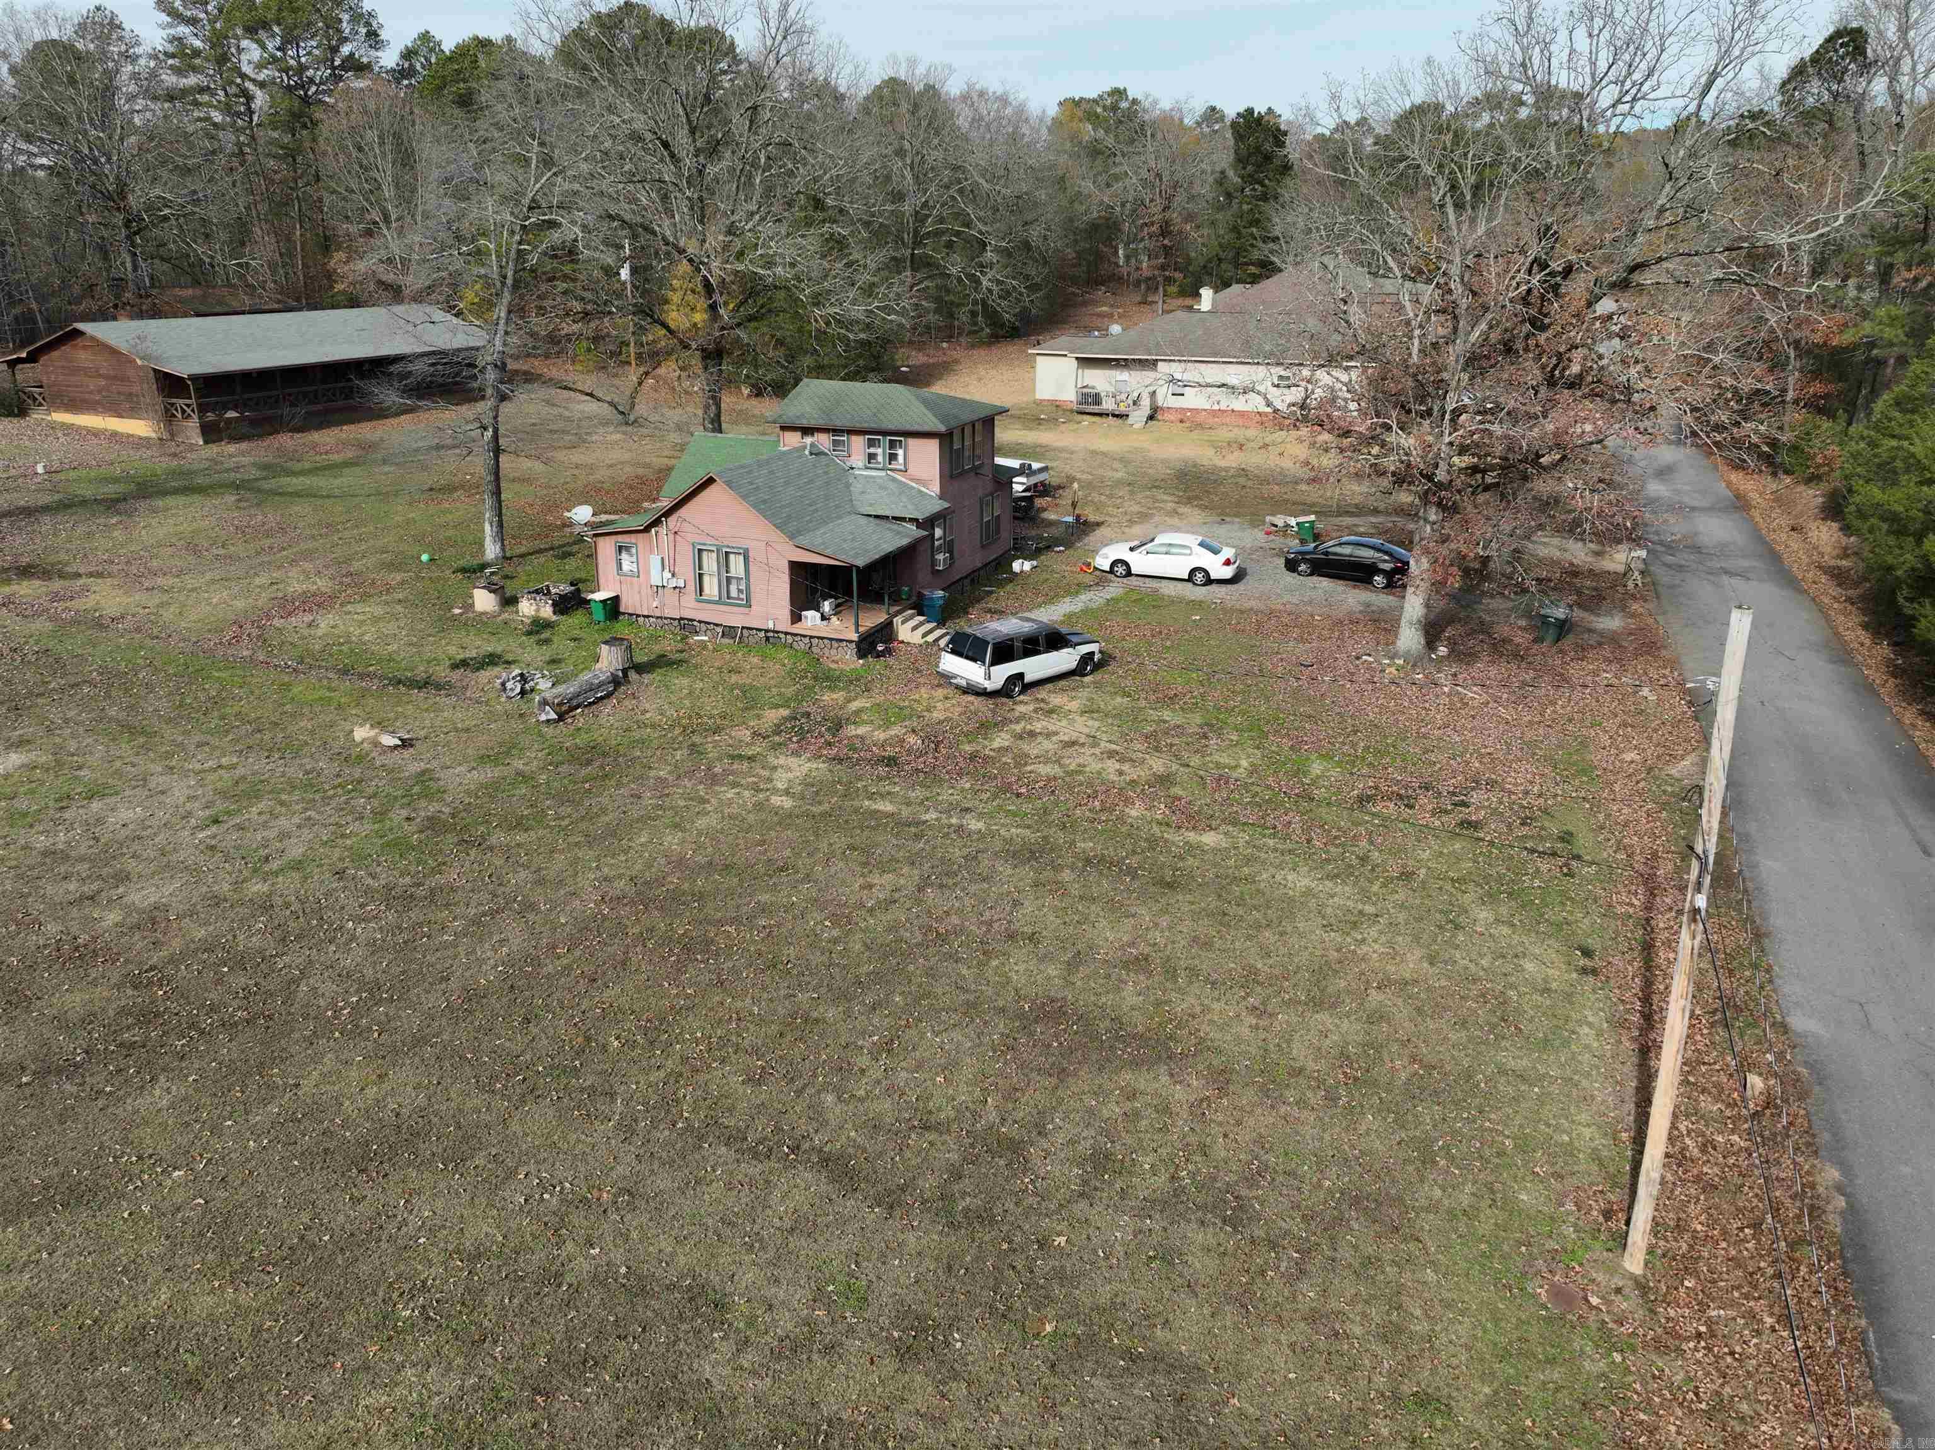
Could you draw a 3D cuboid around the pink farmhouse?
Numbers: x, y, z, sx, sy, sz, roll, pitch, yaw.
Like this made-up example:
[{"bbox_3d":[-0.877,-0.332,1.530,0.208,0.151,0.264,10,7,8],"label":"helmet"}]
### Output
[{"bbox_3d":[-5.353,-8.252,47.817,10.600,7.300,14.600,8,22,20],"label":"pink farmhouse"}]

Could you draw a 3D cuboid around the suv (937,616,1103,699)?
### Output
[{"bbox_3d":[1.697,-2.177,39.439,5.100,1.820,1.950,-18,27,-39],"label":"suv"}]

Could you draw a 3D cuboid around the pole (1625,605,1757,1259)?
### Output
[{"bbox_3d":[8.812,3.029,16.522,0.280,9.230,0.280,-2,20,1],"label":"pole"}]

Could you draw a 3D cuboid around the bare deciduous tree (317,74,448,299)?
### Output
[{"bbox_3d":[-44.500,-39.677,102.606,10.000,18.000,9.500,0,20,0],"label":"bare deciduous tree"}]

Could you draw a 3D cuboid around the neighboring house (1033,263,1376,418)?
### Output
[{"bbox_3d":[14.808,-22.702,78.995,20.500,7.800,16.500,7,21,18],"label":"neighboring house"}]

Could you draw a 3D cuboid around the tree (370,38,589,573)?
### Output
[{"bbox_3d":[-16.700,-14.258,47.187,8.200,17.400,8.000,0,20,0],"label":"tree"}]

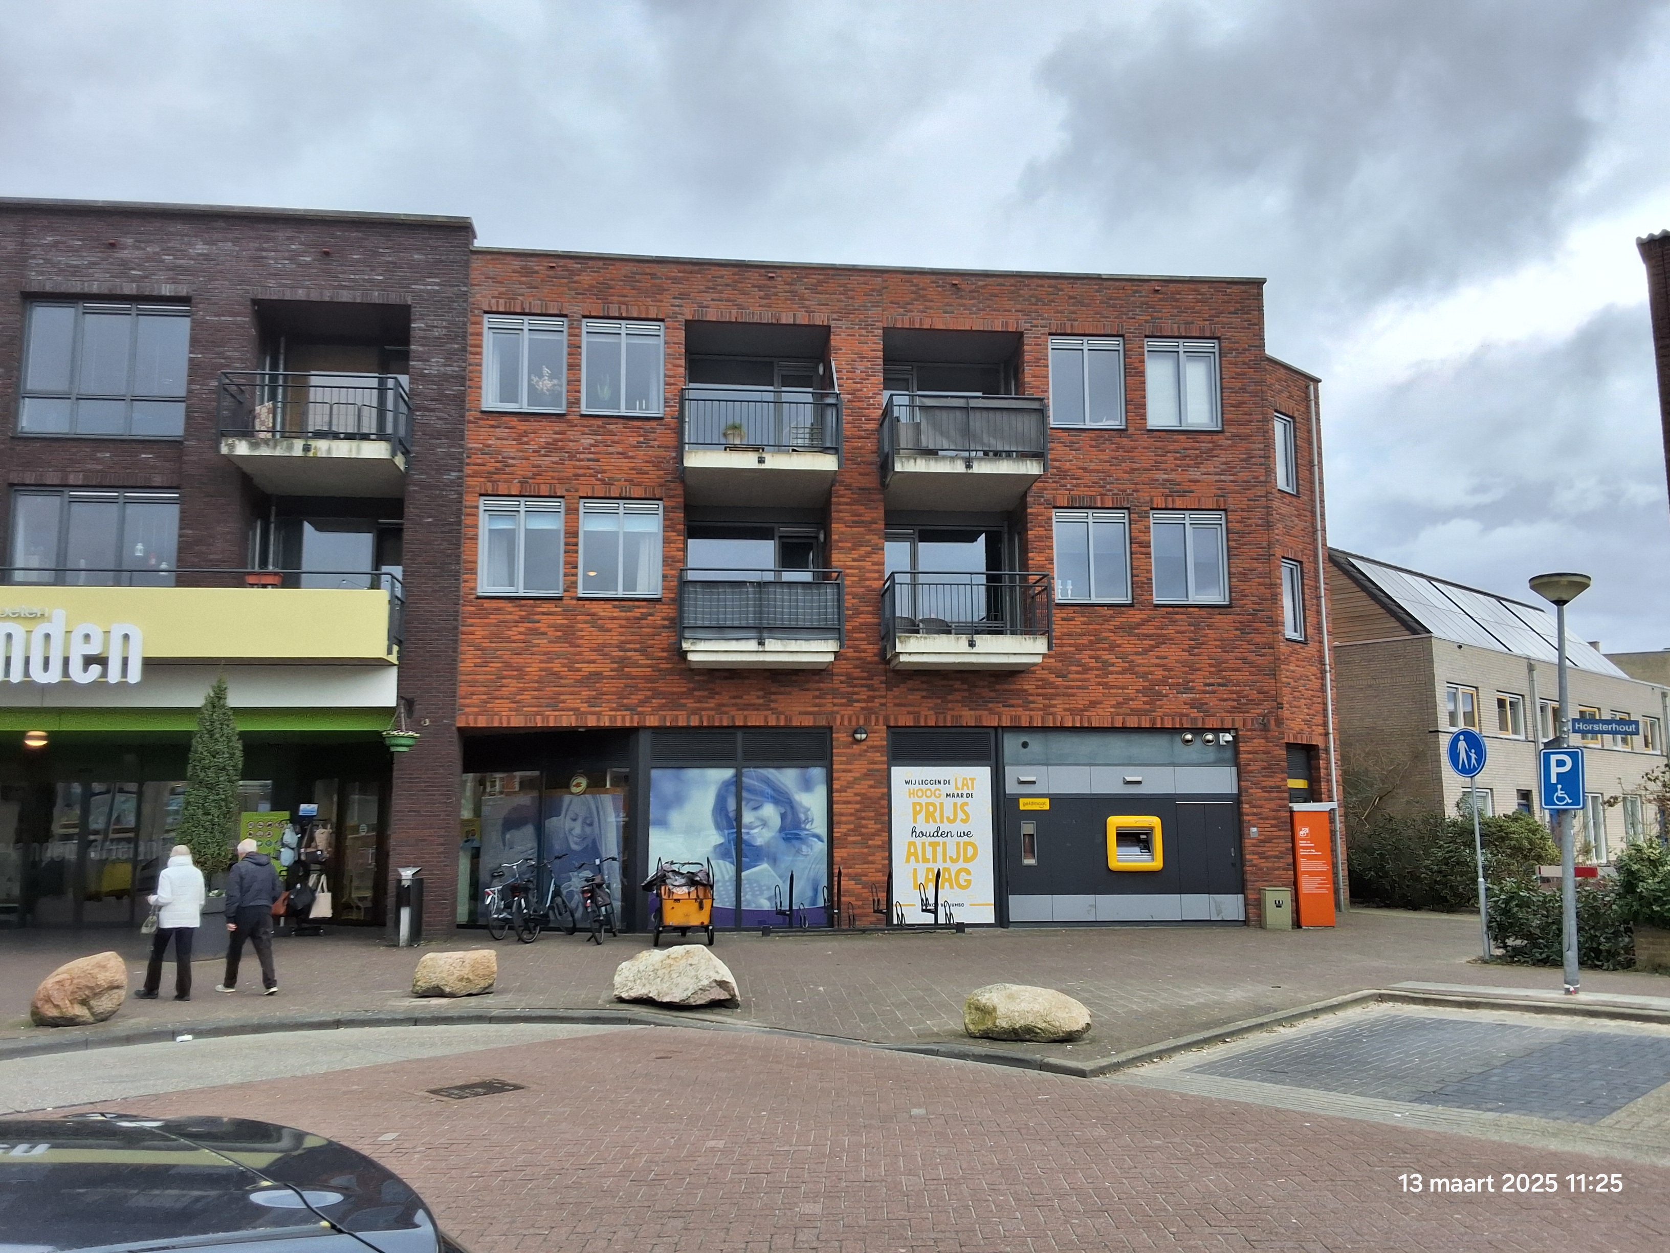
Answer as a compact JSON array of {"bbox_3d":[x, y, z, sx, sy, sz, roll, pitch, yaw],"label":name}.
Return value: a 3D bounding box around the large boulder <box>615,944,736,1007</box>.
[{"bbox_3d":[-1.672,3.675,14.250,1.280,0.540,0.880,1,-8,-6],"label":"large boulder"}]

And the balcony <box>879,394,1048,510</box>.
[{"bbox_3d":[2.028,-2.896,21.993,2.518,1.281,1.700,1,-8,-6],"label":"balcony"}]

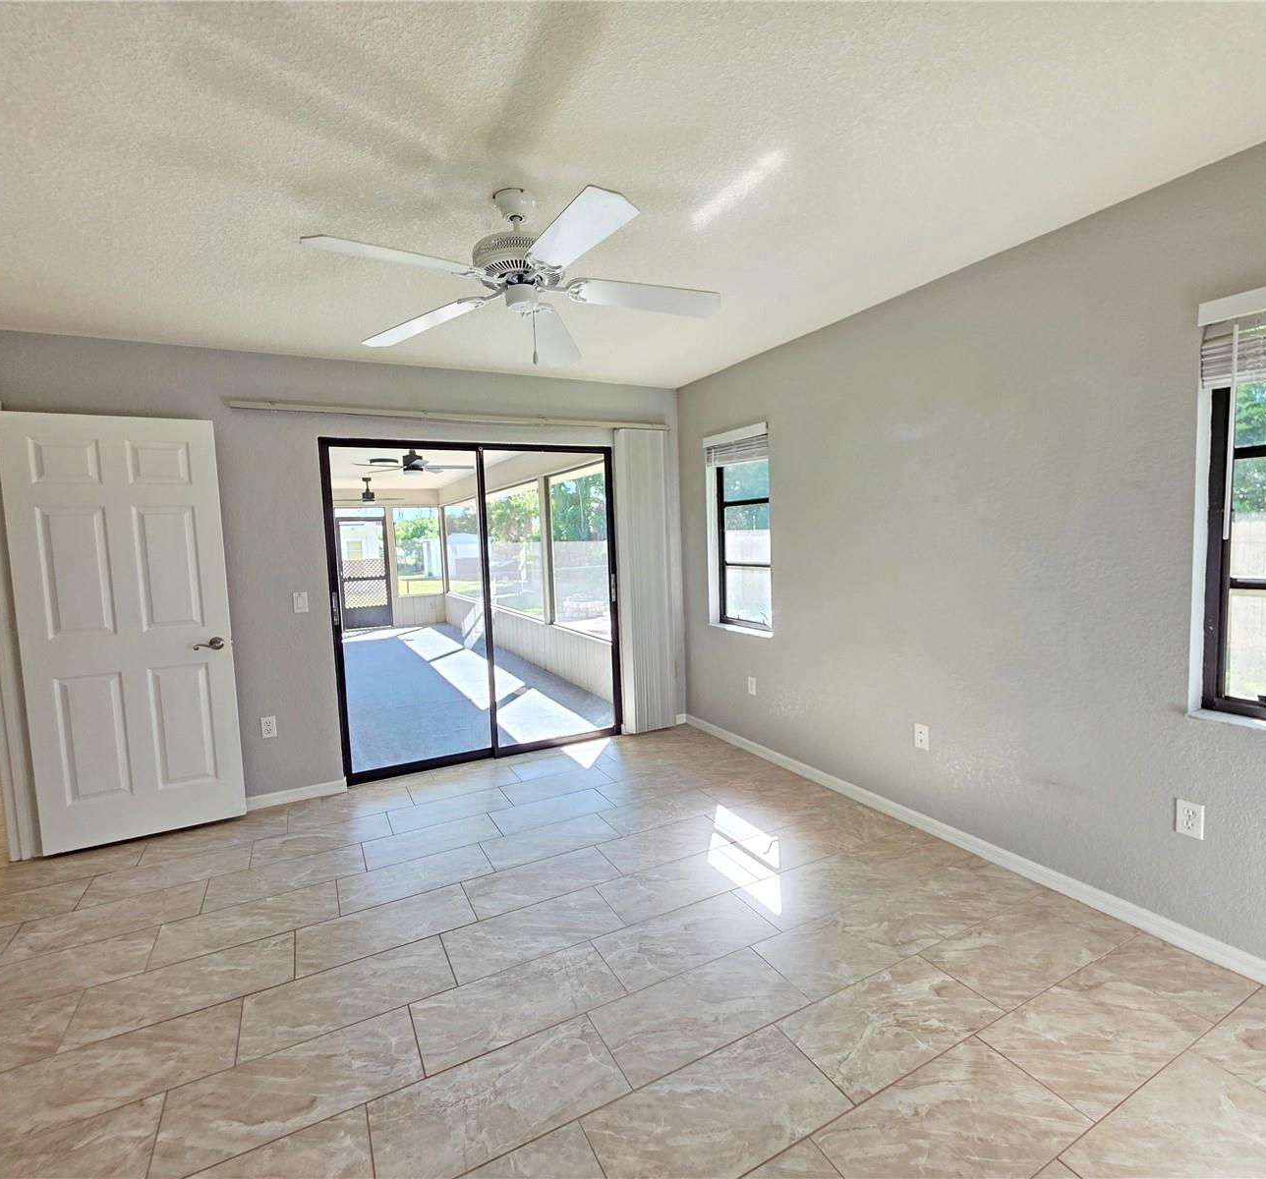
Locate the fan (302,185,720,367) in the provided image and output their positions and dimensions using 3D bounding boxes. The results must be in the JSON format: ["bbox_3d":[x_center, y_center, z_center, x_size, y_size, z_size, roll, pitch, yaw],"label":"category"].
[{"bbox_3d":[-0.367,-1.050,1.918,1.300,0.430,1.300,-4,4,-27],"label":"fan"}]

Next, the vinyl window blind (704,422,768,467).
[{"bbox_3d":[0.683,-0.922,3.839,0.070,0.197,0.673,-4,5,-27],"label":"vinyl window blind"}]

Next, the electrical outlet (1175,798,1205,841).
[{"bbox_3d":[1.813,0.751,1.922,0.008,0.115,0.071,-4,5,-27],"label":"electrical outlet"}]

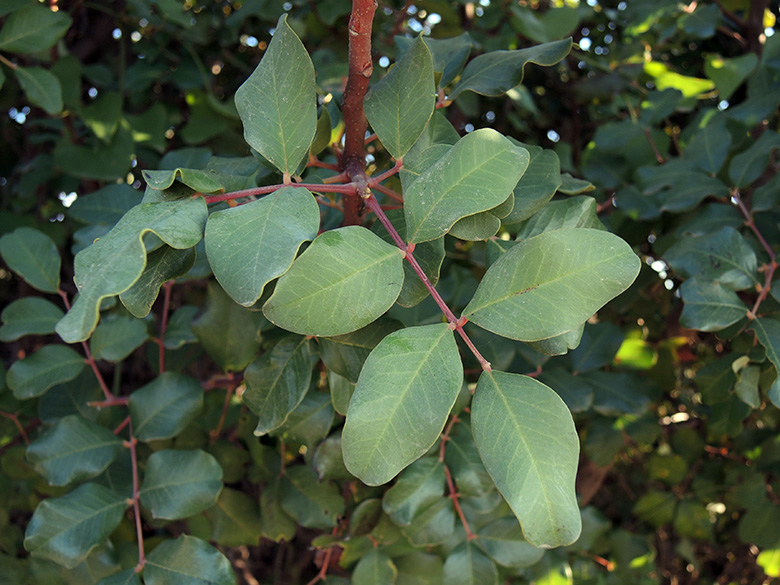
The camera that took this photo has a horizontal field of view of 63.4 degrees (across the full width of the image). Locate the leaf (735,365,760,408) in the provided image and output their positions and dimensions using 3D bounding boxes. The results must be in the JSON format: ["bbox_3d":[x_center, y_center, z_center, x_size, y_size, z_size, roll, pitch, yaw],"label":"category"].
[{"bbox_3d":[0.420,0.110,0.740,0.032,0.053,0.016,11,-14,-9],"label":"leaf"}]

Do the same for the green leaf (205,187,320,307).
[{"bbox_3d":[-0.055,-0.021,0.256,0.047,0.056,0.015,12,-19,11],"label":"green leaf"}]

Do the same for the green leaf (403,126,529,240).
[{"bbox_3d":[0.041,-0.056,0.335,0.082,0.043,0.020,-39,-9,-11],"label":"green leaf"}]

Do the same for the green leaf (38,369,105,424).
[{"bbox_3d":[-0.257,0.084,0.510,0.055,0.049,0.020,0,-14,0],"label":"green leaf"}]

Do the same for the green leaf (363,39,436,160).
[{"bbox_3d":[0.005,-0.091,0.290,0.032,0.061,0.012,10,-9,1],"label":"green leaf"}]

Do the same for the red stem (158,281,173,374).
[{"bbox_3d":[-0.171,0.027,0.480,0.005,0.073,0.006,4,0,0],"label":"red stem"}]

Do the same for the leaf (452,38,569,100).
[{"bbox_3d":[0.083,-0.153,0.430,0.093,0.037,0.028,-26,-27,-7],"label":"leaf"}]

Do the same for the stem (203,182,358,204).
[{"bbox_3d":[-0.049,-0.046,0.284,0.069,0.007,0.006,-5,0,-3],"label":"stem"}]

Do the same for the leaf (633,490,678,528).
[{"bbox_3d":[0.360,0.292,0.850,0.068,0.043,0.014,-10,-28,-12],"label":"leaf"}]

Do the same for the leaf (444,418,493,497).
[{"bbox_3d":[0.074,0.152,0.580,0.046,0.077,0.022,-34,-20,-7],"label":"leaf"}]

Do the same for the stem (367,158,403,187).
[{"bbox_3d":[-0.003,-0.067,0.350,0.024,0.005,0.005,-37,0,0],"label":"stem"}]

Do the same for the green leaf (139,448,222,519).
[{"bbox_3d":[-0.136,0.123,0.411,0.051,0.046,0.011,-11,-25,-12],"label":"green leaf"}]

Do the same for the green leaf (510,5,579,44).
[{"bbox_3d":[0.176,-0.306,0.720,0.080,0.052,0.025,0,-14,0],"label":"green leaf"}]

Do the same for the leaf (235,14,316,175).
[{"bbox_3d":[-0.052,-0.090,0.286,0.035,0.073,0.013,-1,-2,-9],"label":"leaf"}]

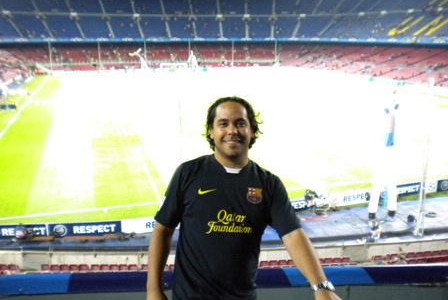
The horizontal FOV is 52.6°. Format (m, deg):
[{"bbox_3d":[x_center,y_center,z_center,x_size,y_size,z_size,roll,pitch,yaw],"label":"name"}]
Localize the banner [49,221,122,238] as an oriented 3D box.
[{"bbox_3d":[-7.641,4.400,25.154,3.930,0.820,0.150,-1,14,-7],"label":"banner"}]

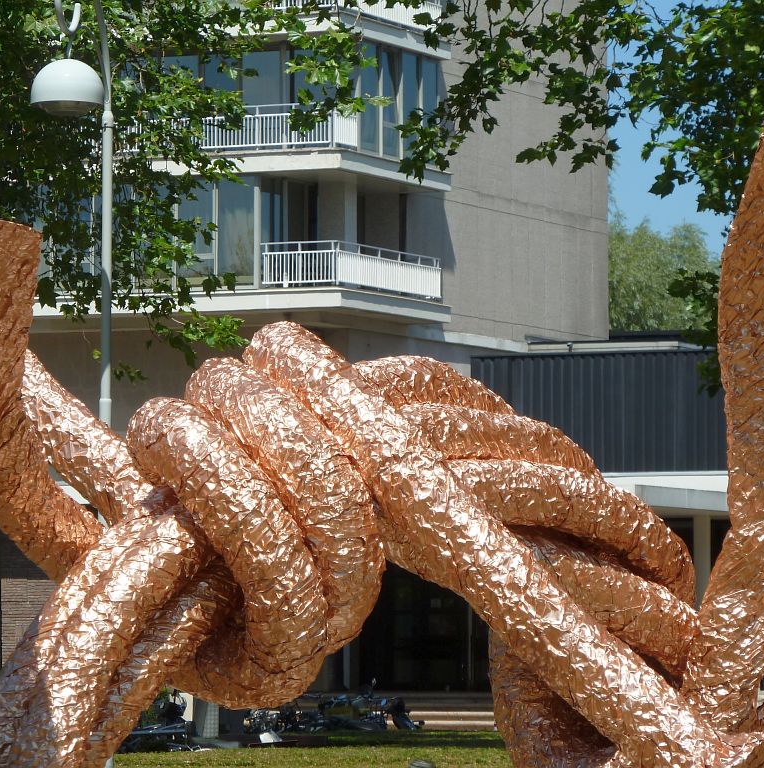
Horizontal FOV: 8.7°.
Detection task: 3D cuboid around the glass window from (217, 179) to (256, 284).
[{"bbox_3d":[-3.086,-3.223,105.993,0.958,2.297,0.100,-1,-3,23],"label":"glass window"}]

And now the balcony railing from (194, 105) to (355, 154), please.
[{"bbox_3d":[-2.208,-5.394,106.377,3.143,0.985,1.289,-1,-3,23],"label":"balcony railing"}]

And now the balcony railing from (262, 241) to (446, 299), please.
[{"bbox_3d":[-0.623,-2.392,107.912,1.756,0.955,5.650,-1,-3,23],"label":"balcony railing"}]

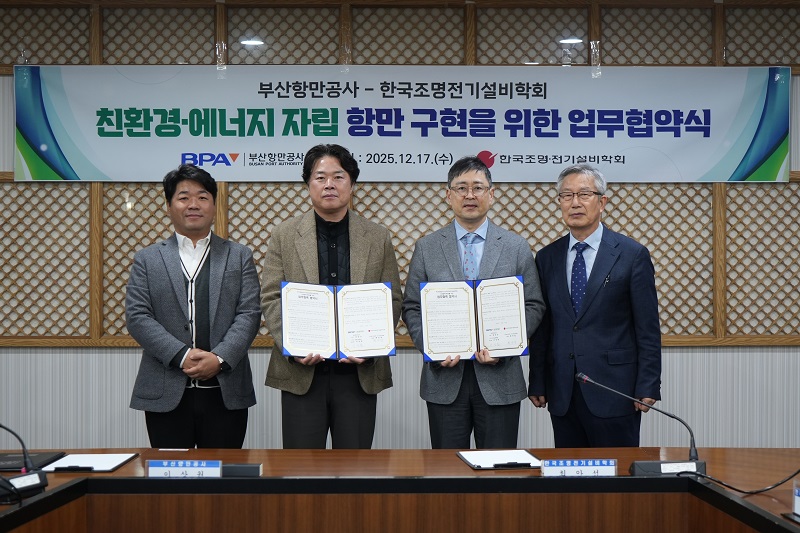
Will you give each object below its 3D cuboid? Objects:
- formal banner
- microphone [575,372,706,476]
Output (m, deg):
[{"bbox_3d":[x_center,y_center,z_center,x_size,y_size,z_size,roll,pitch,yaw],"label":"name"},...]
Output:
[{"bbox_3d":[0.013,-0.735,4.920,4.000,0.600,0.020,0,0,0],"label":"formal banner"},{"bbox_3d":[0.685,0.440,2.750,0.365,0.275,0.155,0,0,6],"label":"microphone"}]

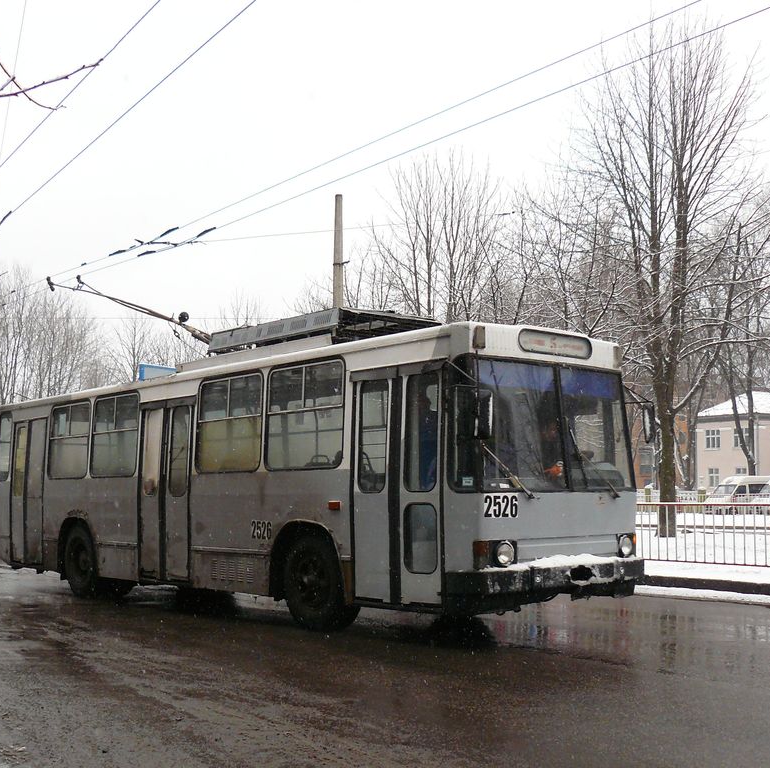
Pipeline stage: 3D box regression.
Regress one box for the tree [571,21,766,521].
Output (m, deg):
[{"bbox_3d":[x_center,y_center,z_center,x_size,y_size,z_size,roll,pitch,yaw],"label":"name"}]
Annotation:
[{"bbox_3d":[7.587,-2.972,28.769,5.000,14.100,5.000,0,-6,0],"label":"tree"}]

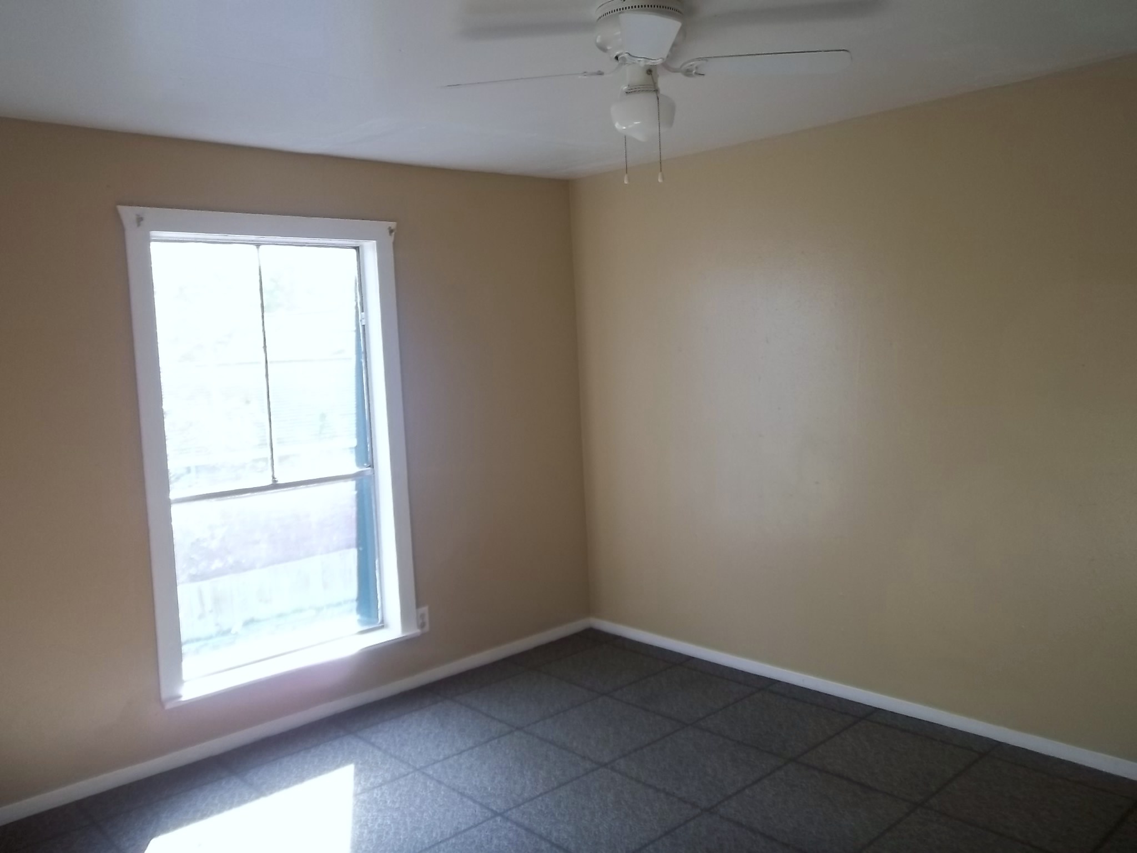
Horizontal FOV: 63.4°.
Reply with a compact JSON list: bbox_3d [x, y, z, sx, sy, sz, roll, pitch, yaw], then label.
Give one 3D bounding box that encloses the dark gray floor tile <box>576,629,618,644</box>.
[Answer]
[{"bbox_3d":[0.163,1.139,4.976,0.131,0.012,0.252,-7,7,-42],"label":"dark gray floor tile"}]

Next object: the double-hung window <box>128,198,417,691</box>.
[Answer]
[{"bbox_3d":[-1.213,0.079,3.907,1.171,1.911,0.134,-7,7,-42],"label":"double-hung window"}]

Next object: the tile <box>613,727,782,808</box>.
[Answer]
[{"bbox_3d":[0.474,1.240,3.373,0.478,0.010,0.478,-7,7,-42],"label":"tile"}]

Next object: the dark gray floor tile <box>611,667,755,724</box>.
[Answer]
[{"bbox_3d":[0.504,1.179,4.059,0.478,0.010,0.478,-7,7,-42],"label":"dark gray floor tile"}]

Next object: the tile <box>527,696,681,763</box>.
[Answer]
[{"bbox_3d":[0.145,1.225,3.732,0.478,0.010,0.478,-7,7,-42],"label":"tile"}]

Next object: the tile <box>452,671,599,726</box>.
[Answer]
[{"bbox_3d":[-0.183,1.226,4.153,0.485,0.012,0.485,-7,7,-42],"label":"tile"}]

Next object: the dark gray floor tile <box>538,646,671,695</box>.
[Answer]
[{"bbox_3d":[0.174,1.164,4.419,0.478,0.010,0.478,-7,7,-42],"label":"dark gray floor tile"}]

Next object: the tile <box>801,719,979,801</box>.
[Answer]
[{"bbox_3d":[1.163,1.208,3.340,0.478,0.010,0.478,-7,7,-42],"label":"tile"}]

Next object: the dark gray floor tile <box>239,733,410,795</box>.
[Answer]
[{"bbox_3d":[-0.903,1.302,3.437,0.478,0.010,0.478,-7,7,-42],"label":"dark gray floor tile"}]

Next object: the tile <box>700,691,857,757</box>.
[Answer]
[{"bbox_3d":[0.833,1.194,3.700,0.478,0.010,0.478,-7,7,-42],"label":"tile"}]

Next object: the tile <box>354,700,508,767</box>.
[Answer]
[{"bbox_3d":[-0.549,1.272,3.822,0.485,0.012,0.485,-7,7,-42],"label":"tile"}]

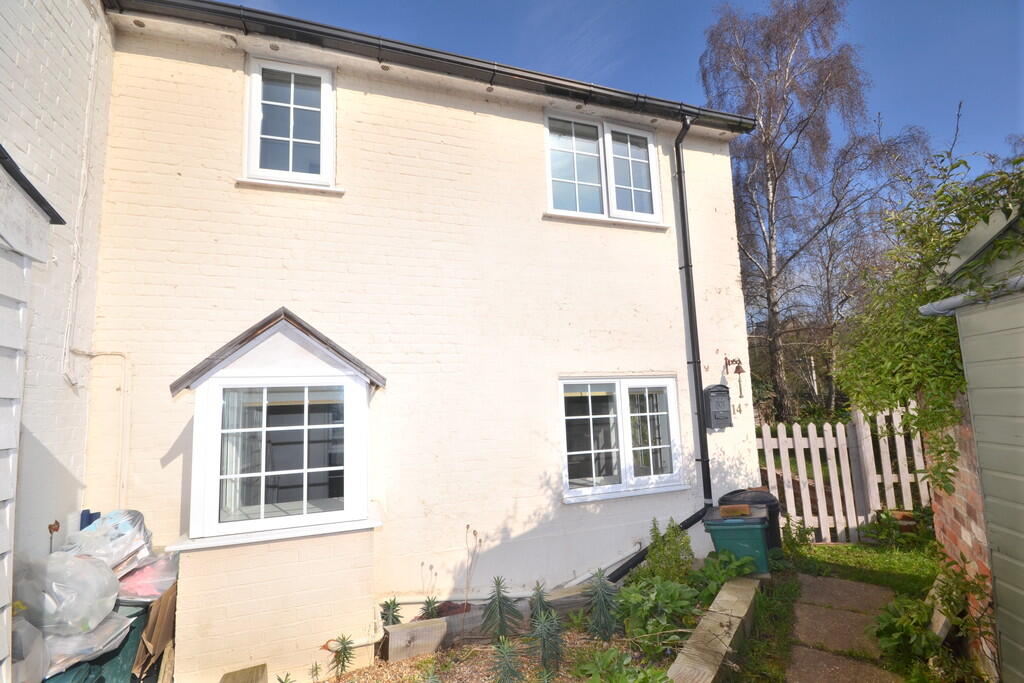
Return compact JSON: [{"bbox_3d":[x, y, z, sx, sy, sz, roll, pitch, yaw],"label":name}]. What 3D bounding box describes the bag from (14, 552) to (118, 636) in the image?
[{"bbox_3d":[-1.951,1.112,1.879,0.370,0.330,0.370,0,-5,-18],"label":"bag"}]

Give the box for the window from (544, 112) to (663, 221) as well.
[{"bbox_3d":[0.874,-1.589,4.038,1.191,0.927,0.100,0,-5,-18],"label":"window"}]

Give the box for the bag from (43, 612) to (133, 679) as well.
[{"bbox_3d":[-1.878,1.298,1.895,0.350,0.180,0.420,0,-5,-18],"label":"bag"}]

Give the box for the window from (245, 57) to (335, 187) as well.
[{"bbox_3d":[-1.665,-1.628,3.235,0.590,0.930,0.100,0,-5,-18],"label":"window"}]

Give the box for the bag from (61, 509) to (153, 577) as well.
[{"bbox_3d":[-2.110,1.051,2.234,0.400,0.310,0.340,0,-5,-18],"label":"bag"}]

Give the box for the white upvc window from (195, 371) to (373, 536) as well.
[{"bbox_3d":[-1.327,0.640,2.511,0.899,0.865,0.100,0,-5,-18],"label":"white upvc window"}]

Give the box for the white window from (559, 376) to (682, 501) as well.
[{"bbox_3d":[0.986,0.838,3.849,1.188,1.037,0.100,0,-5,-18],"label":"white window"}]

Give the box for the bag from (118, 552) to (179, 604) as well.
[{"bbox_3d":[-1.983,1.287,2.326,0.330,0.250,0.320,0,-5,-18],"label":"bag"}]

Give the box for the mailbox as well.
[{"bbox_3d":[1.971,0.619,4.066,0.225,0.395,0.085,0,-5,-18],"label":"mailbox"}]

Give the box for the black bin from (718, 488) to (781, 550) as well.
[{"bbox_3d":[2.110,1.620,3.786,0.480,0.620,0.480,0,-5,-18],"label":"black bin"}]

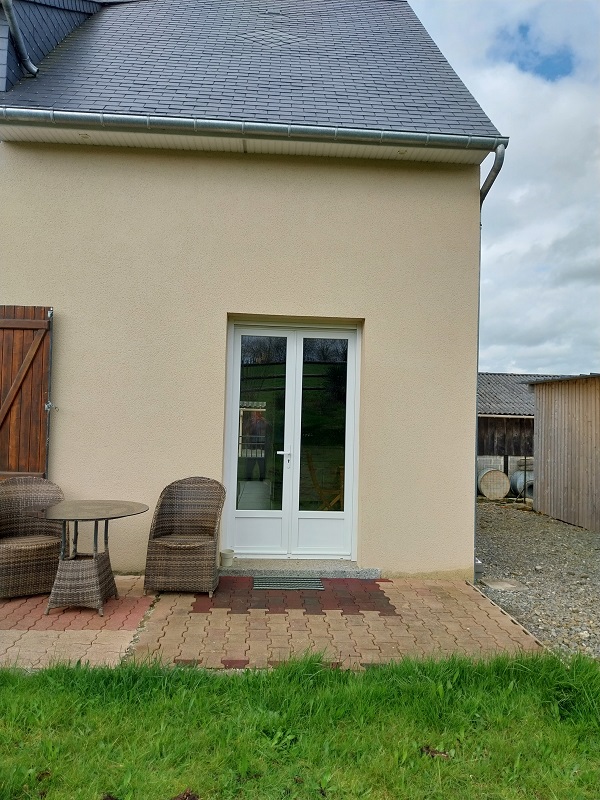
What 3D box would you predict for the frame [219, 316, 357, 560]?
[{"bbox_3d":[-0.070,0.369,5.455,1.210,2.140,0.110,2,-2,-3],"label":"frame"}]

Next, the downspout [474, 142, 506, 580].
[{"bbox_3d":[1.643,-0.247,5.292,0.090,3.817,0.600,2,-2,-3],"label":"downspout"}]

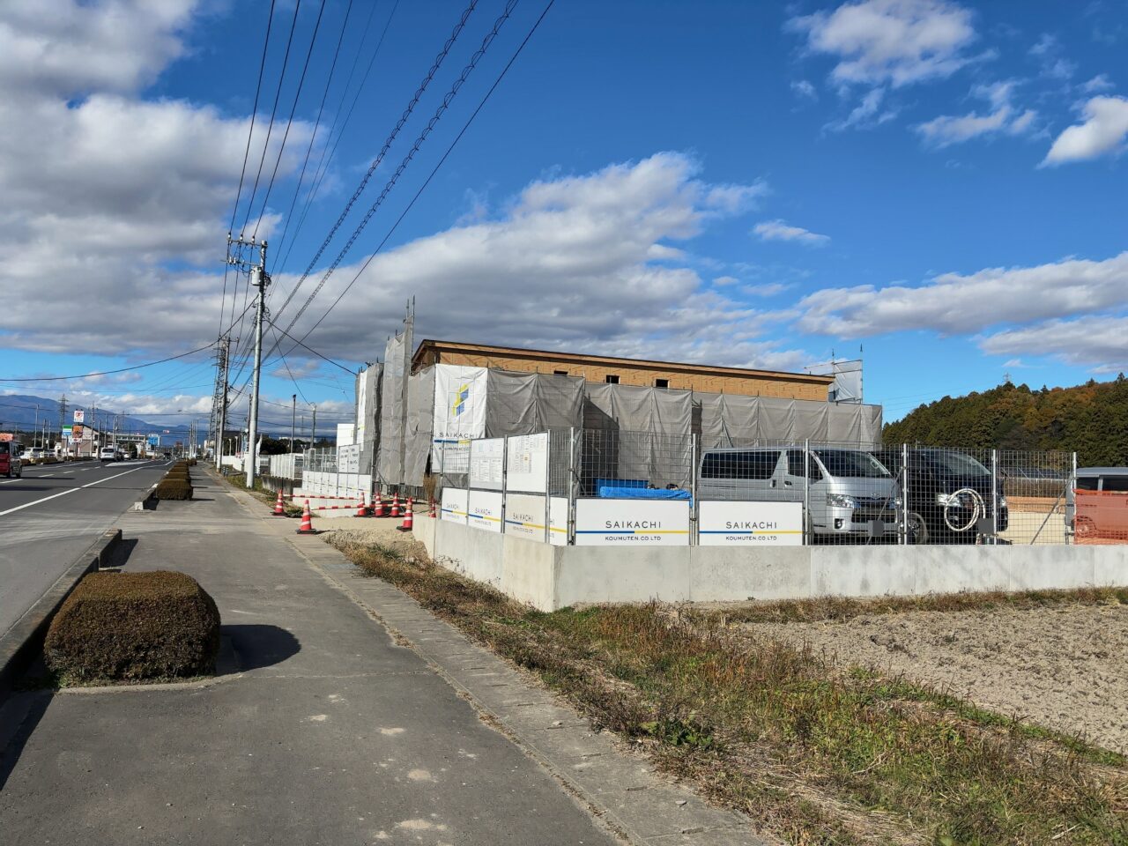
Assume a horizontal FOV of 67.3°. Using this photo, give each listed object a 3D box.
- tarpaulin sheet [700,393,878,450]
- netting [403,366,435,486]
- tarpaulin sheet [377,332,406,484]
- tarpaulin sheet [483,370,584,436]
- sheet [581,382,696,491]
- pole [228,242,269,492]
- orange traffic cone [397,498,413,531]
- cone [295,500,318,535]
[{"bbox_3d":[10.020,1.035,36.872,9.544,4.075,0.250,3,-4,-21],"label":"tarpaulin sheet"},{"bbox_3d":[-5.134,0.182,30.004,0.250,4.075,4.198,3,-4,-23],"label":"netting"},{"bbox_3d":[-6.677,-0.504,33.128,0.250,5.749,3.794,3,-4,-23],"label":"tarpaulin sheet"},{"bbox_3d":[-1.040,0.275,29.692,3.620,4.075,0.200,3,-4,-21],"label":"tarpaulin sheet"},{"bbox_3d":[2.763,0.597,33.117,5.059,4.075,0.250,3,-4,-21],"label":"sheet"},{"bbox_3d":[-17.599,-3.365,46.102,2.250,13.713,0.600,3,-4,-24],"label":"pole"},{"bbox_3d":[-3.313,1.934,18.121,0.400,0.700,0.400,3,-4,-24],"label":"orange traffic cone"},{"bbox_3d":[-5.578,2.018,18.420,0.400,0.700,0.400,3,-4,-24],"label":"cone"}]

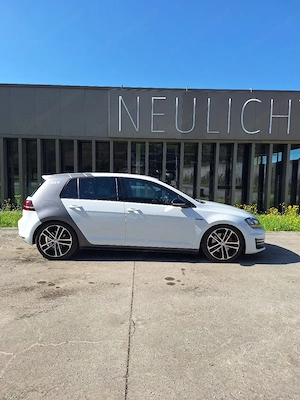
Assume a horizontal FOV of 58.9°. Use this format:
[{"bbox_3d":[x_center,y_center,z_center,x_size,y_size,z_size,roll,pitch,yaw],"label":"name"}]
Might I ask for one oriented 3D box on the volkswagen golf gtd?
[{"bbox_3d":[-0.100,0.190,5.008,4.270,1.430,1.820,1,5,0],"label":"volkswagen golf gtd"}]

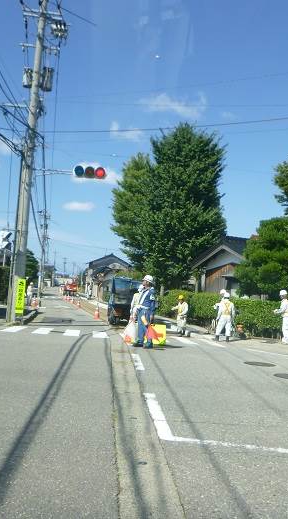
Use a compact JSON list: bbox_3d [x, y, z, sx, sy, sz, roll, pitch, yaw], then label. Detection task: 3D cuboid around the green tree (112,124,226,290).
[{"bbox_3d":[1.121,-1.639,22.510,4.800,8.910,4.800,3,-4,0],"label":"green tree"}]

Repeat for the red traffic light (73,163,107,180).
[{"bbox_3d":[-1.814,-2.924,16.700,1.120,0.400,0.320,3,-4,-6],"label":"red traffic light"}]

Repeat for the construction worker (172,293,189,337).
[{"bbox_3d":[1.241,1.915,17.000,0.480,1.430,0.480,5,-4,-38],"label":"construction worker"}]

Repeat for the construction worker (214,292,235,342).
[{"bbox_3d":[2.545,1.834,15.800,0.640,1.580,0.450,3,-3,3],"label":"construction worker"}]

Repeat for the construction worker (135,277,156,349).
[{"bbox_3d":[0.048,1.238,11.900,0.430,1.730,0.530,6,-5,-35],"label":"construction worker"}]

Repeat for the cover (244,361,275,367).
[{"bbox_3d":[2.426,2.191,10.500,0.650,0.030,0.650,3,-3,0],"label":"cover"}]

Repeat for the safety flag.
[{"bbox_3d":[0.216,1.765,12.000,0.380,0.400,0.140,3,-3,0],"label":"safety flag"}]

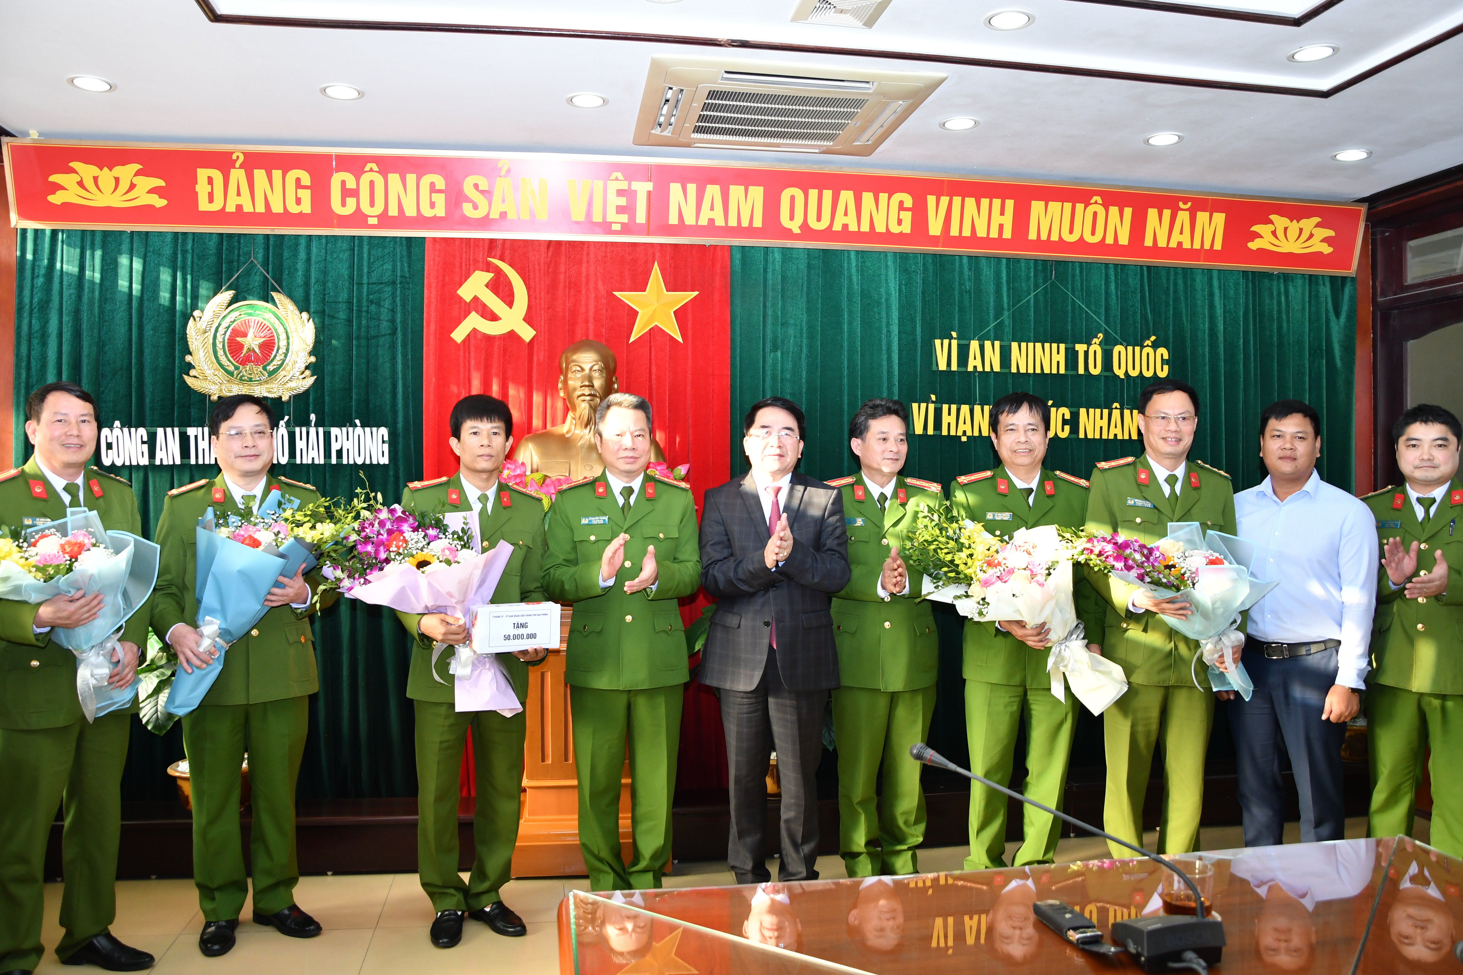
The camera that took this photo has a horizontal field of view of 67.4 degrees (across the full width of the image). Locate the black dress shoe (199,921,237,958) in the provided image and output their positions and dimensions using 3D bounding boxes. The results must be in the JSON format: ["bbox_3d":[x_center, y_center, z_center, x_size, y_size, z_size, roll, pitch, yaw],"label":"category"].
[{"bbox_3d":[-1.581,1.342,3.390,0.107,0.105,0.285,0,1,-16],"label":"black dress shoe"}]

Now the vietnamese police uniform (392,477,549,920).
[{"bbox_3d":[-0.819,0.672,3.450,0.470,1.405,0.380,0,0,-22],"label":"vietnamese police uniform"}]

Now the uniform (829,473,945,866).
[{"bbox_3d":[0.505,0.669,3.690,0.460,1.420,0.370,0,0,0],"label":"uniform"}]

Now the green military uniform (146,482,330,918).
[{"bbox_3d":[-1.521,0.675,3.420,0.520,1.410,0.380,0,0,-25],"label":"green military uniform"}]

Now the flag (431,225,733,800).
[{"bbox_3d":[-0.580,0.067,4.225,1.180,2.240,0.130,0,1,-8],"label":"flag"}]

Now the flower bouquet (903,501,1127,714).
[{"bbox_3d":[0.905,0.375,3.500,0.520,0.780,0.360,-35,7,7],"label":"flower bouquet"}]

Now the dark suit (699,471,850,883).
[{"bbox_3d":[0.138,0.670,3.620,0.510,1.420,0.370,0,0,-1],"label":"dark suit"}]

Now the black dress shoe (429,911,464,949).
[{"bbox_3d":[-0.893,1.352,3.485,0.107,0.105,0.285,0,1,-9],"label":"black dress shoe"}]

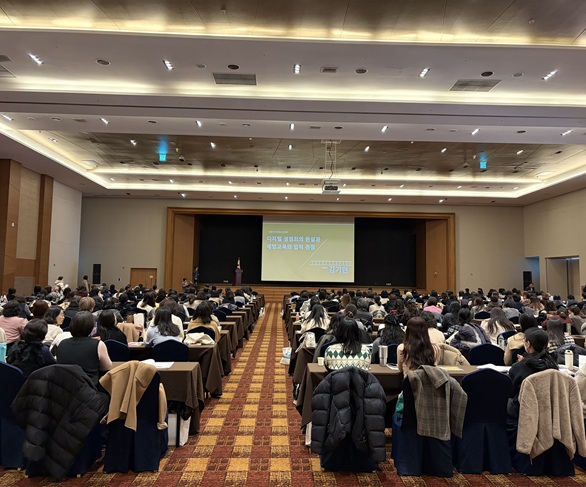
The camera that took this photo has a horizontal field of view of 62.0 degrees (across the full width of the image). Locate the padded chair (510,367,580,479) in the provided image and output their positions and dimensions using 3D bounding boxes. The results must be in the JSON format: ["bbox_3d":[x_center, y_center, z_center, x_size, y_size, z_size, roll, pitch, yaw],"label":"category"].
[{"bbox_3d":[2.192,1.543,4.400,0.450,0.900,0.560,1,-4,-1],"label":"padded chair"}]

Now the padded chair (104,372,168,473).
[{"bbox_3d":[-1.345,1.478,4.319,0.450,0.900,0.560,1,-4,-1],"label":"padded chair"}]

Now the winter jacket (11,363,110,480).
[{"bbox_3d":[-1.839,1.409,3.860,0.720,0.860,0.360,1,-4,-1],"label":"winter jacket"}]

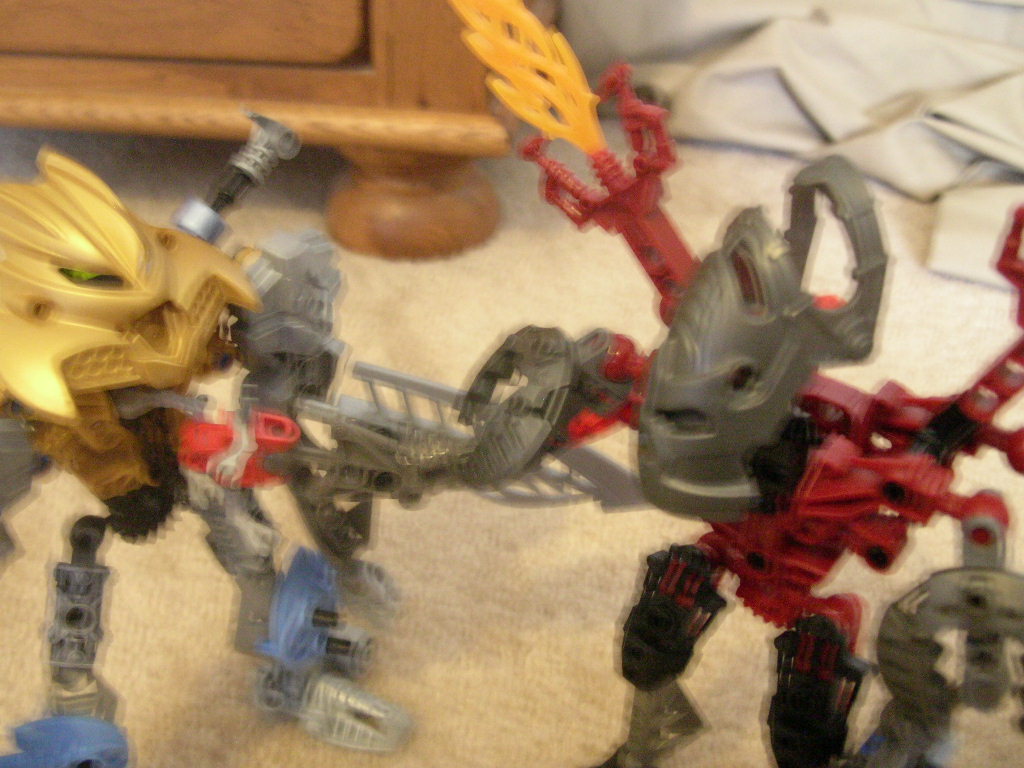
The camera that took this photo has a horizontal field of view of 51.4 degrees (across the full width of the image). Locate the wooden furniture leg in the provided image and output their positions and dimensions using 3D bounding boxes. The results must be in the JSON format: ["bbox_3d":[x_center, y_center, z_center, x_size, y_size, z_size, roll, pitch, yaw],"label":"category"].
[{"bbox_3d":[-0.064,-0.129,0.700,0.112,0.075,0.112,0,25,0],"label":"wooden furniture leg"}]

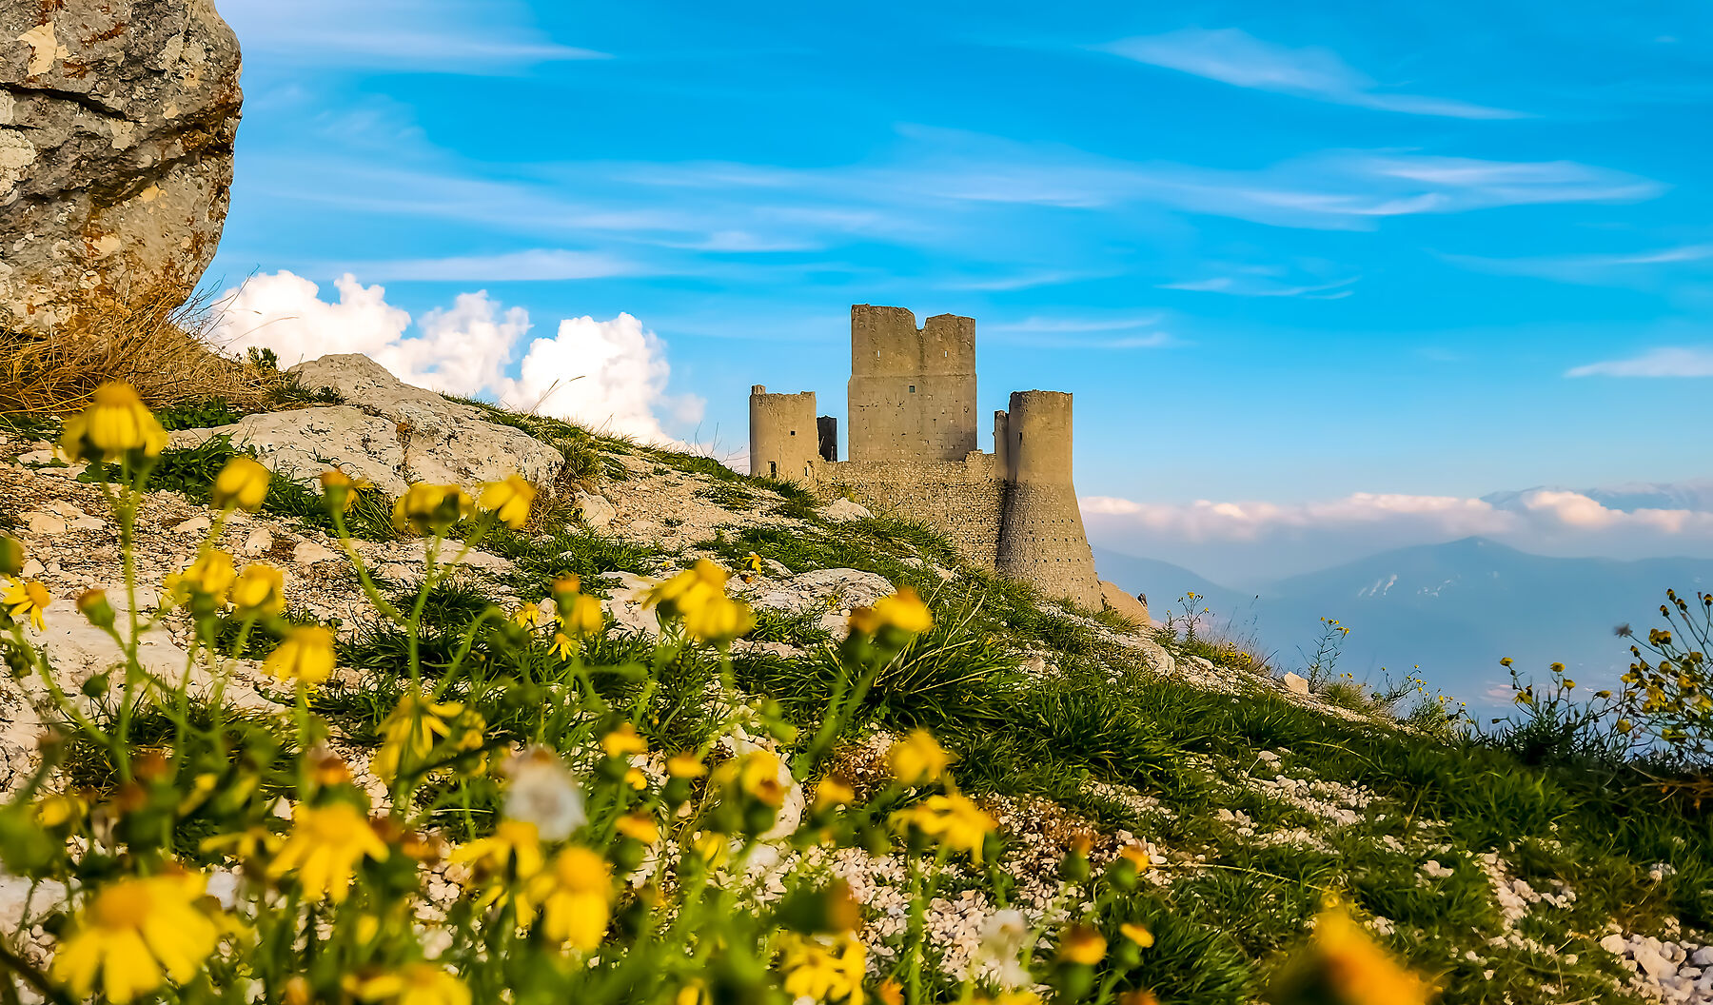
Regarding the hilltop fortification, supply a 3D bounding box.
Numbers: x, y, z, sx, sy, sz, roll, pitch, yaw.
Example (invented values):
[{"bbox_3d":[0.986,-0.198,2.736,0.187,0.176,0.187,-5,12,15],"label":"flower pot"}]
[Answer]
[{"bbox_3d":[5.400,-3.500,124.000,27.500,24.000,25.000,0,-3,2],"label":"hilltop fortification"}]

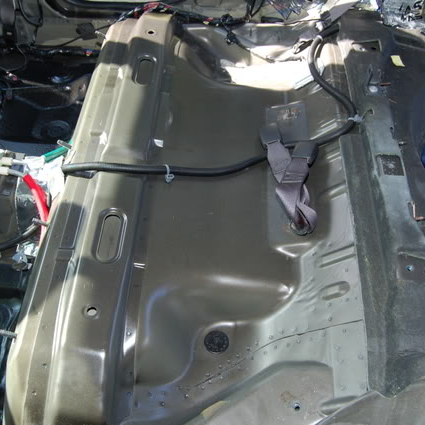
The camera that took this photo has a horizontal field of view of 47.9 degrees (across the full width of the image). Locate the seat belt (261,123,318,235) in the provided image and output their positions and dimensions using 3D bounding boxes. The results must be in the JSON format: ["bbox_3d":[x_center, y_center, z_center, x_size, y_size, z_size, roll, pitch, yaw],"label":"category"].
[{"bbox_3d":[0.185,-0.096,1.151,0.131,0.055,0.311,3,57,2],"label":"seat belt"}]

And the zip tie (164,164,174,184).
[{"bbox_3d":[-0.107,-0.093,1.167,0.020,0.027,0.036,3,57,2],"label":"zip tie"}]

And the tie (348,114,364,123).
[{"bbox_3d":[0.346,-0.228,1.161,0.036,0.026,0.010,3,57,2],"label":"tie"}]

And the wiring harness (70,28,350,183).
[{"bbox_3d":[0.011,-0.283,1.218,0.698,0.139,0.494,3,57,2],"label":"wiring harness"}]

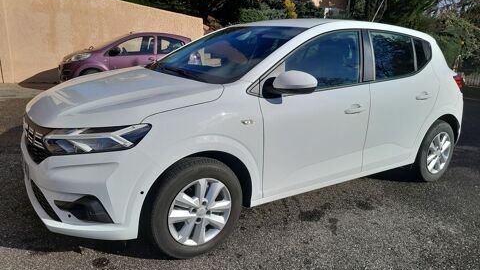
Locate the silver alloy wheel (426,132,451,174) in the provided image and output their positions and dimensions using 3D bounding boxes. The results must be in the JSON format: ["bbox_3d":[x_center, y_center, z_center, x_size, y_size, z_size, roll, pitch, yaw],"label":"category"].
[{"bbox_3d":[1.914,0.164,3.581,0.415,0.415,0.160,-7,17,-33],"label":"silver alloy wheel"}]

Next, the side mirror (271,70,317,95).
[{"bbox_3d":[0.294,-0.323,2.175,0.190,0.165,0.250,-7,17,-33],"label":"side mirror"}]

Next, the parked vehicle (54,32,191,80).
[{"bbox_3d":[-2.736,-1.899,9.284,3.430,1.465,1.630,-4,16,-23],"label":"parked vehicle"}]

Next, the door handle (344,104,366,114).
[{"bbox_3d":[0.843,-0.184,2.605,0.210,0.060,0.050,-7,17,-33],"label":"door handle"}]

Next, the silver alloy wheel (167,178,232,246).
[{"bbox_3d":[-0.263,0.442,2.180,0.415,0.415,0.160,-7,17,-33],"label":"silver alloy wheel"}]

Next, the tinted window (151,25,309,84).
[{"bbox_3d":[-0.141,-0.713,2.898,0.900,0.110,1.360,-34,30,-22],"label":"tinted window"}]

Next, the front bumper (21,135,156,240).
[{"bbox_3d":[-1.151,0.203,2.472,0.540,0.500,1.780,-7,17,-33],"label":"front bumper"}]

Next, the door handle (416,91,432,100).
[{"bbox_3d":[1.562,-0.331,3.065,0.210,0.060,0.050,-7,17,-33],"label":"door handle"}]

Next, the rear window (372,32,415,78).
[{"bbox_3d":[1.292,-0.642,2.987,0.630,0.400,0.050,-7,-6,-33],"label":"rear window"}]

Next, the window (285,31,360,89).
[{"bbox_3d":[0.594,-0.526,2.534,0.870,0.460,0.050,-7,-6,-33],"label":"window"}]

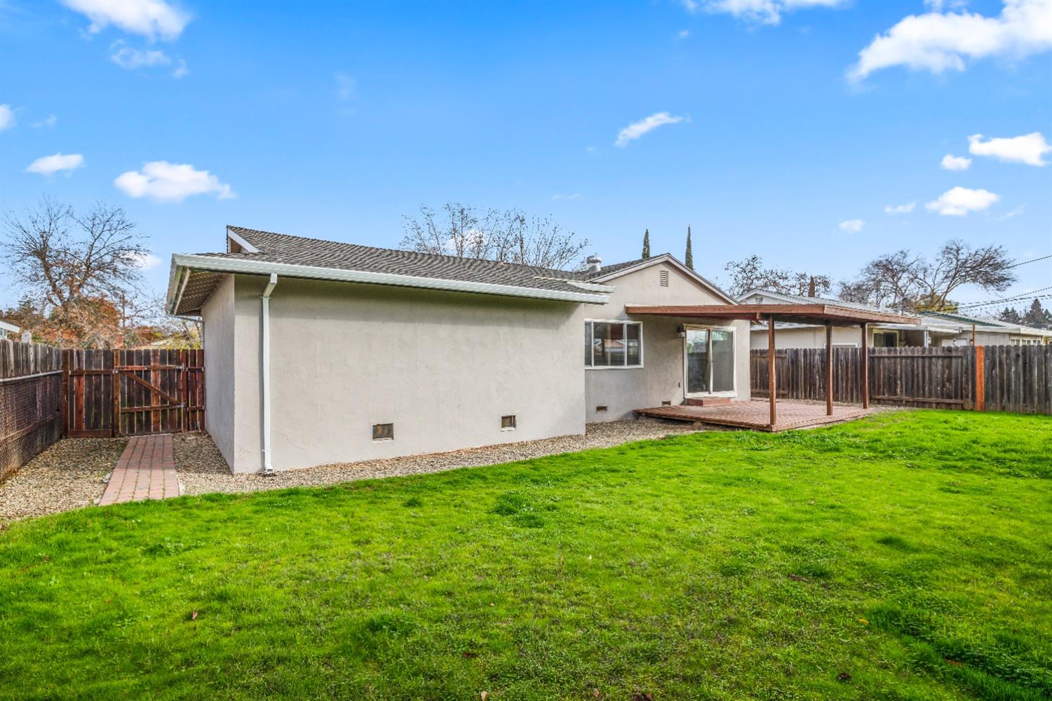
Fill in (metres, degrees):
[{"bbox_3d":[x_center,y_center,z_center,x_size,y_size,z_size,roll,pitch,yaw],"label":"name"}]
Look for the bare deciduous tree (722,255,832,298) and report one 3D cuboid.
[{"bbox_3d":[18.183,-2.500,36.019,7.200,8.823,6.800,0,0,27],"label":"bare deciduous tree"}]

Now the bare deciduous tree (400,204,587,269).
[{"bbox_3d":[-1.650,-2.903,26.022,9.600,9.686,8.600,0,0,-4],"label":"bare deciduous tree"}]

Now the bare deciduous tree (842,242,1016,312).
[{"bbox_3d":[23.379,-2.298,29.017,8.400,8.268,8.000,-1,-1,39],"label":"bare deciduous tree"}]

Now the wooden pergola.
[{"bbox_3d":[5.901,0.164,11.999,5.160,2.620,4.500,0,-1,-37],"label":"wooden pergola"}]

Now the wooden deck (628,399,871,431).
[{"bbox_3d":[5.838,1.569,12.539,5.160,0.180,3.550,0,-1,-37],"label":"wooden deck"}]

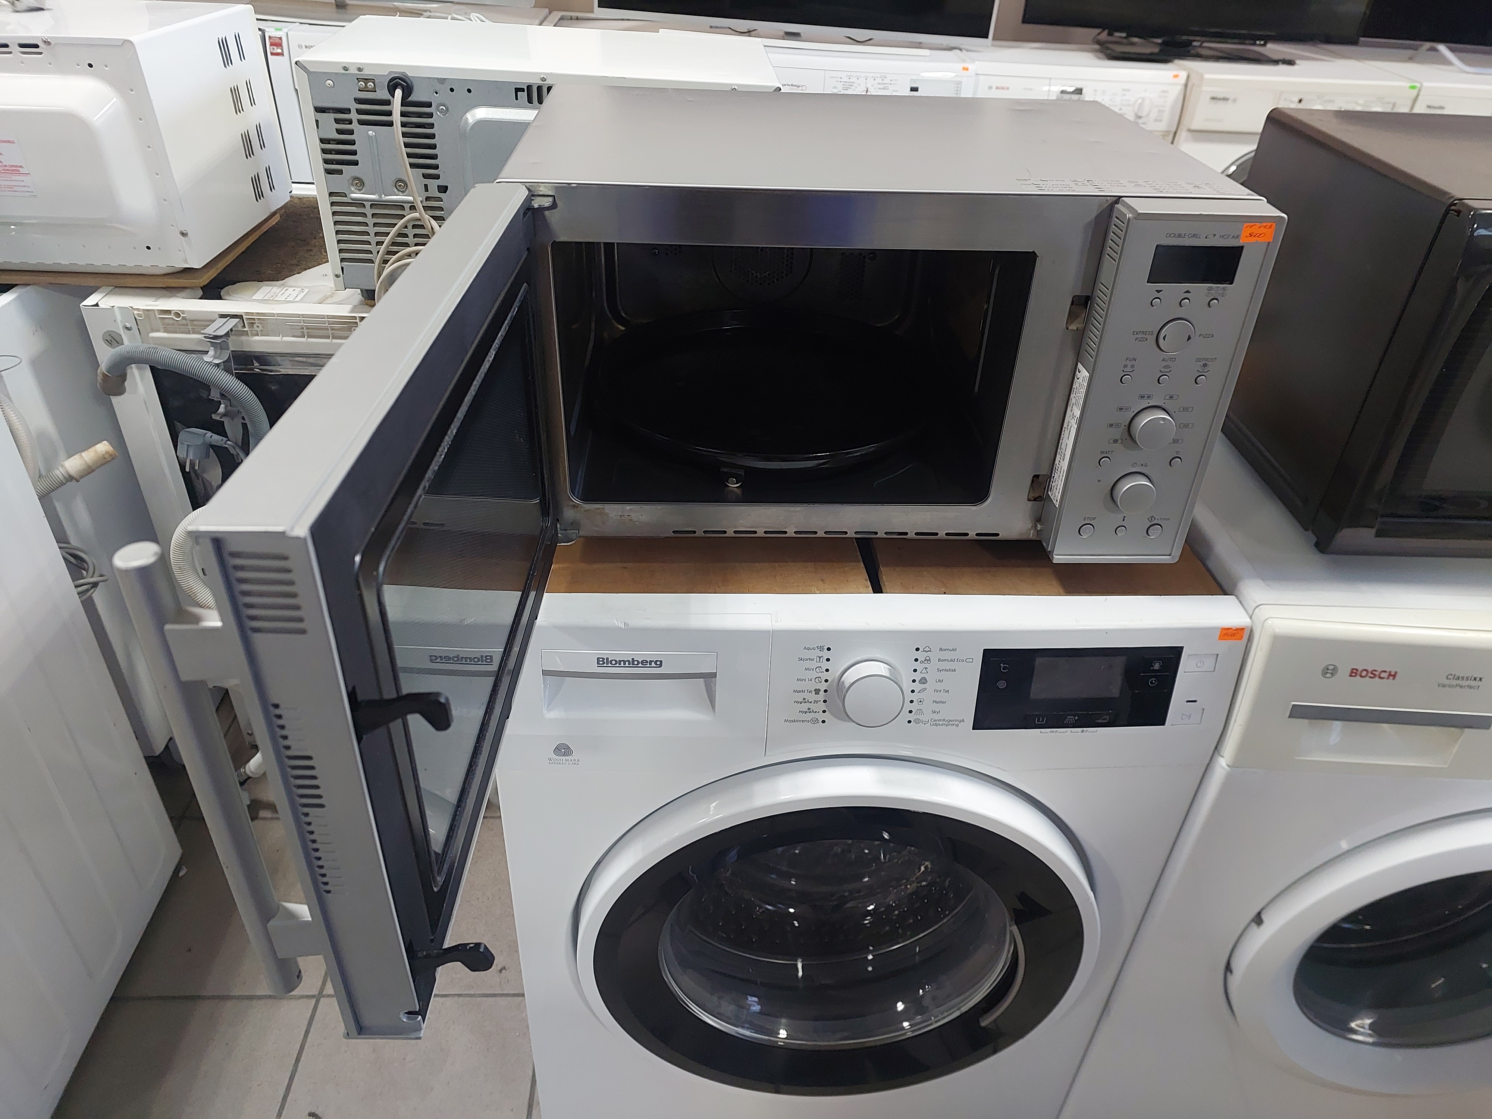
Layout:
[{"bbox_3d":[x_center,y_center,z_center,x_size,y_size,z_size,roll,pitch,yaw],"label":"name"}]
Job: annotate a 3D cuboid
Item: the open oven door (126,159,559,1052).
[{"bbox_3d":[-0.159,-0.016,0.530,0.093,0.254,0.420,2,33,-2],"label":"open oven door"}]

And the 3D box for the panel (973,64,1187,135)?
[{"bbox_3d":[0.951,-1.351,2.884,0.600,0.155,0.060,3,35,0],"label":"panel"}]

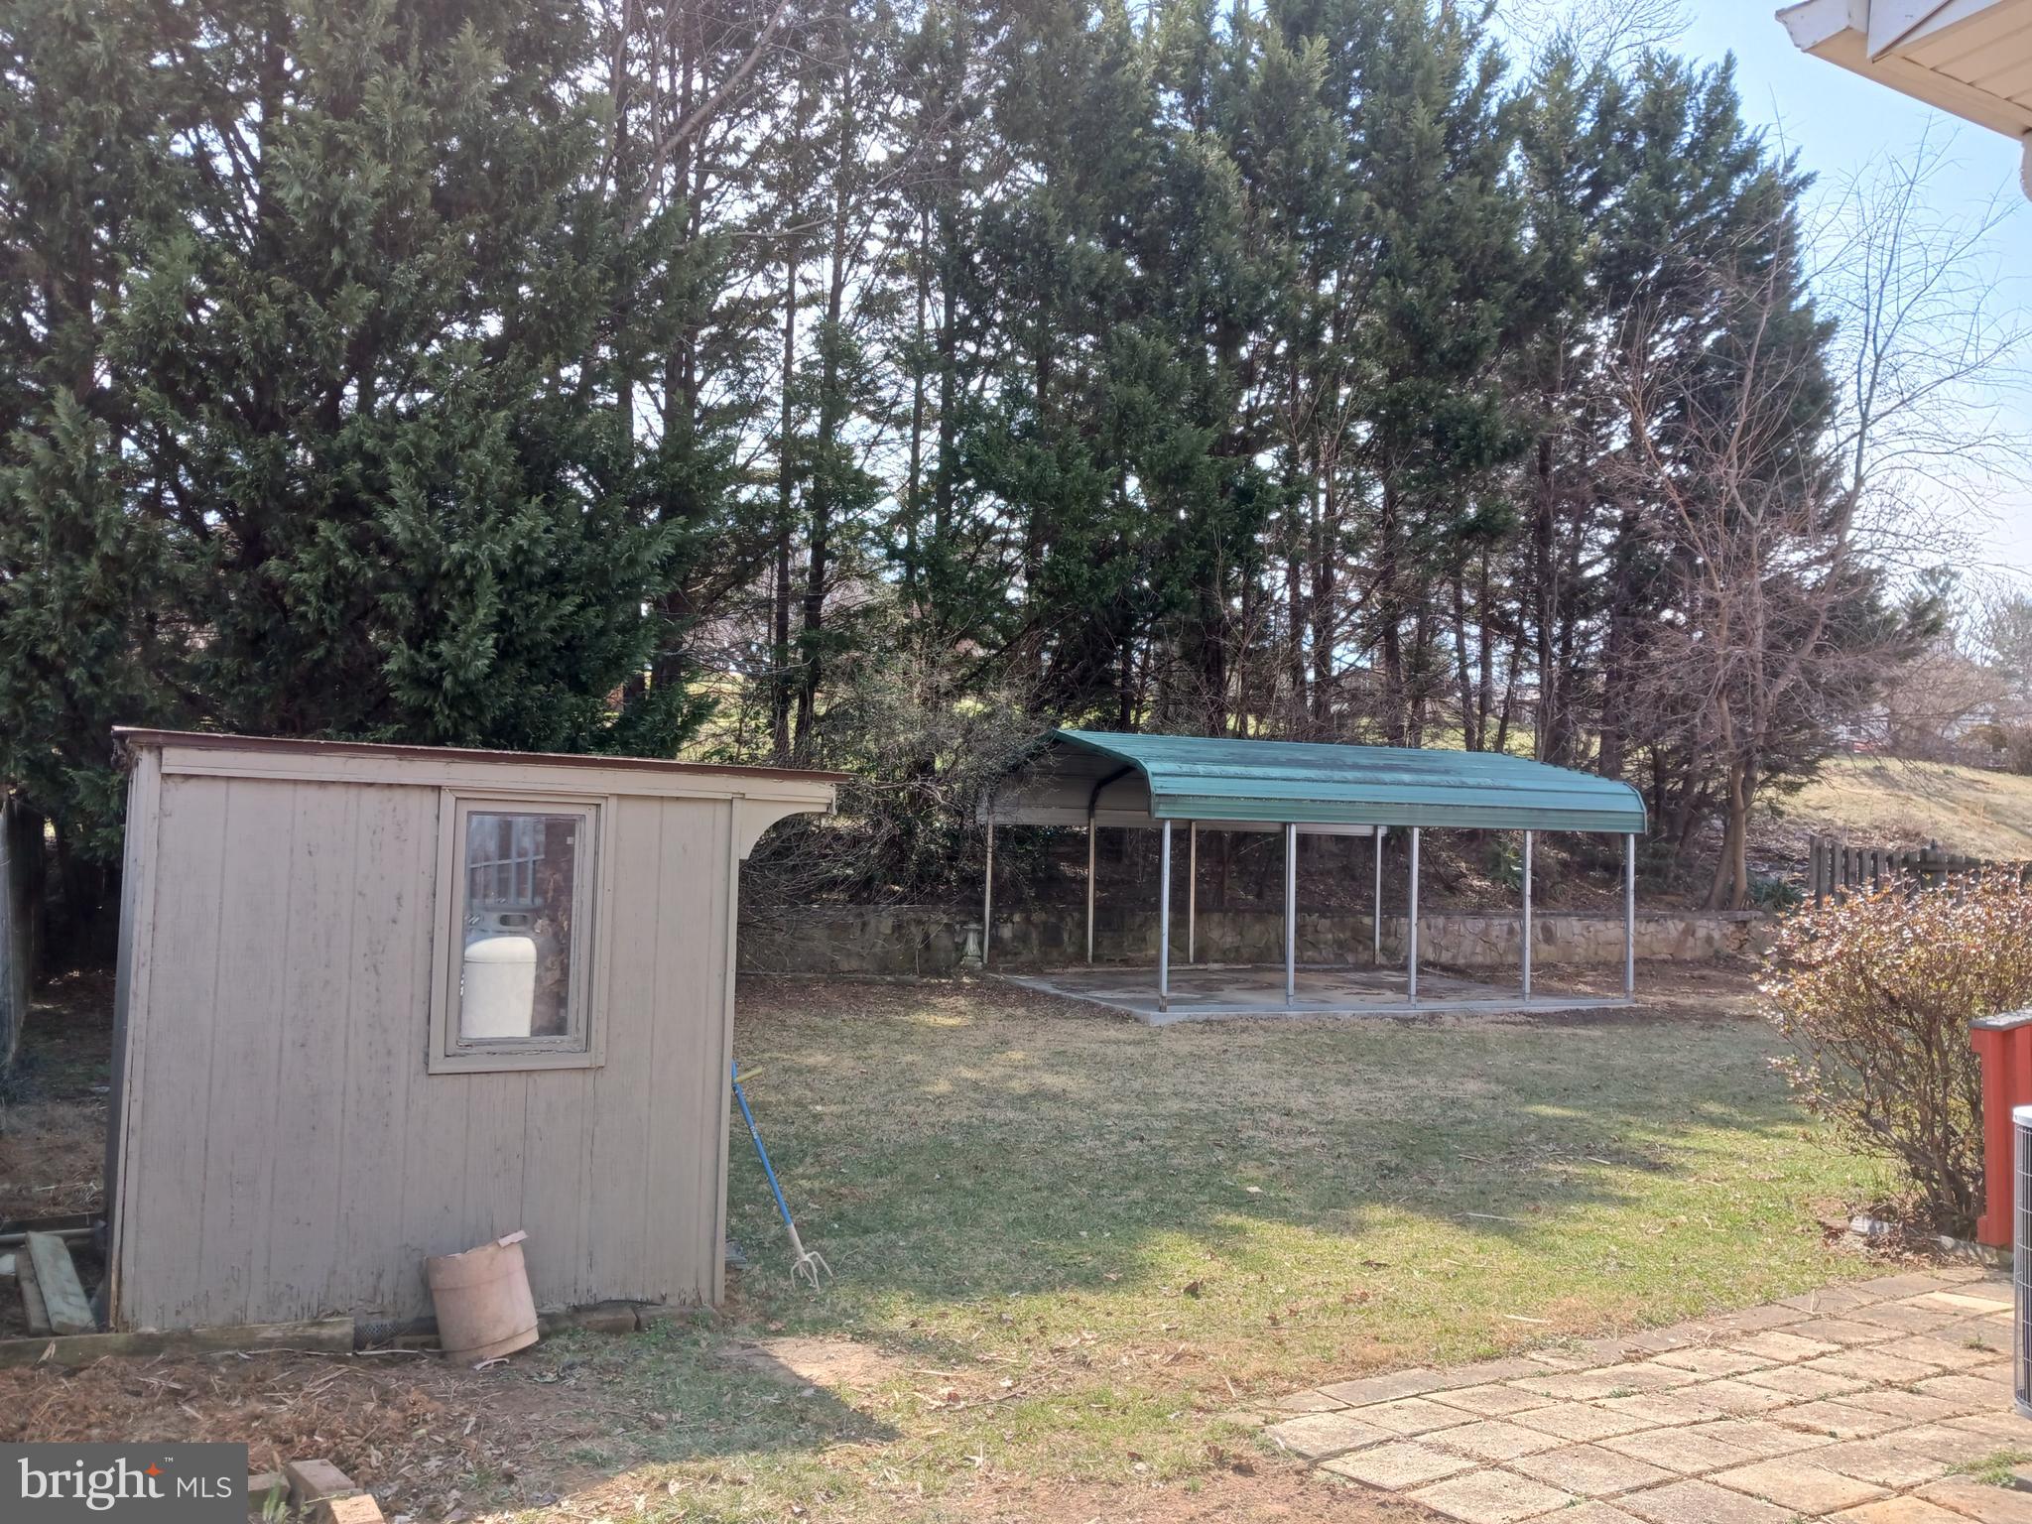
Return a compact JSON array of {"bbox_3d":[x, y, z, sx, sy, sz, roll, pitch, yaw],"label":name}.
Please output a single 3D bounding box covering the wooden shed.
[{"bbox_3d":[-2.387,1.006,6.688,2.584,2.022,2.450,3,-4,-30],"label":"wooden shed"}]

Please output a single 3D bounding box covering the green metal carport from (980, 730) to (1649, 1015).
[{"bbox_3d":[3.460,1.272,20.002,6.430,3.042,5.397,3,-3,-21],"label":"green metal carport"}]

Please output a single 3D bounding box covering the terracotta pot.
[{"bbox_3d":[-1.804,1.826,5.370,0.335,0.360,0.335,-10,-10,-2],"label":"terracotta pot"}]

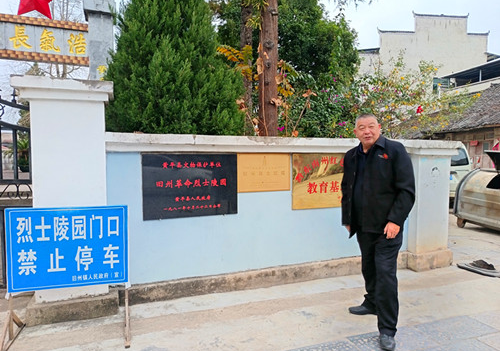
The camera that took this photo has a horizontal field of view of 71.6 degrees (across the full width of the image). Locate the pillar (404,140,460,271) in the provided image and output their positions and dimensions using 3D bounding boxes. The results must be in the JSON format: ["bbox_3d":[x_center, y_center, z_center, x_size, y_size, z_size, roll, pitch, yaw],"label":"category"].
[{"bbox_3d":[2.224,0.363,4.559,0.640,1.580,0.600,-1,3,-21],"label":"pillar"}]

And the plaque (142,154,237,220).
[{"bbox_3d":[-0.559,0.101,3.366,0.920,0.620,0.030,-1,3,-21],"label":"plaque"}]

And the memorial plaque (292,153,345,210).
[{"bbox_3d":[0.888,0.067,3.920,0.910,0.610,0.030,-1,3,-21],"label":"memorial plaque"}]

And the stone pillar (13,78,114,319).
[{"bbox_3d":[-1.586,0.202,3.110,0.710,1.970,0.640,-1,3,-21],"label":"stone pillar"}]

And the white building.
[{"bbox_3d":[11.967,-5.494,28.242,9.260,11.870,8.000,0,3,-5],"label":"white building"}]

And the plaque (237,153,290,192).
[{"bbox_3d":[0.154,-0.027,3.634,0.600,0.400,0.030,-1,3,-21],"label":"plaque"}]

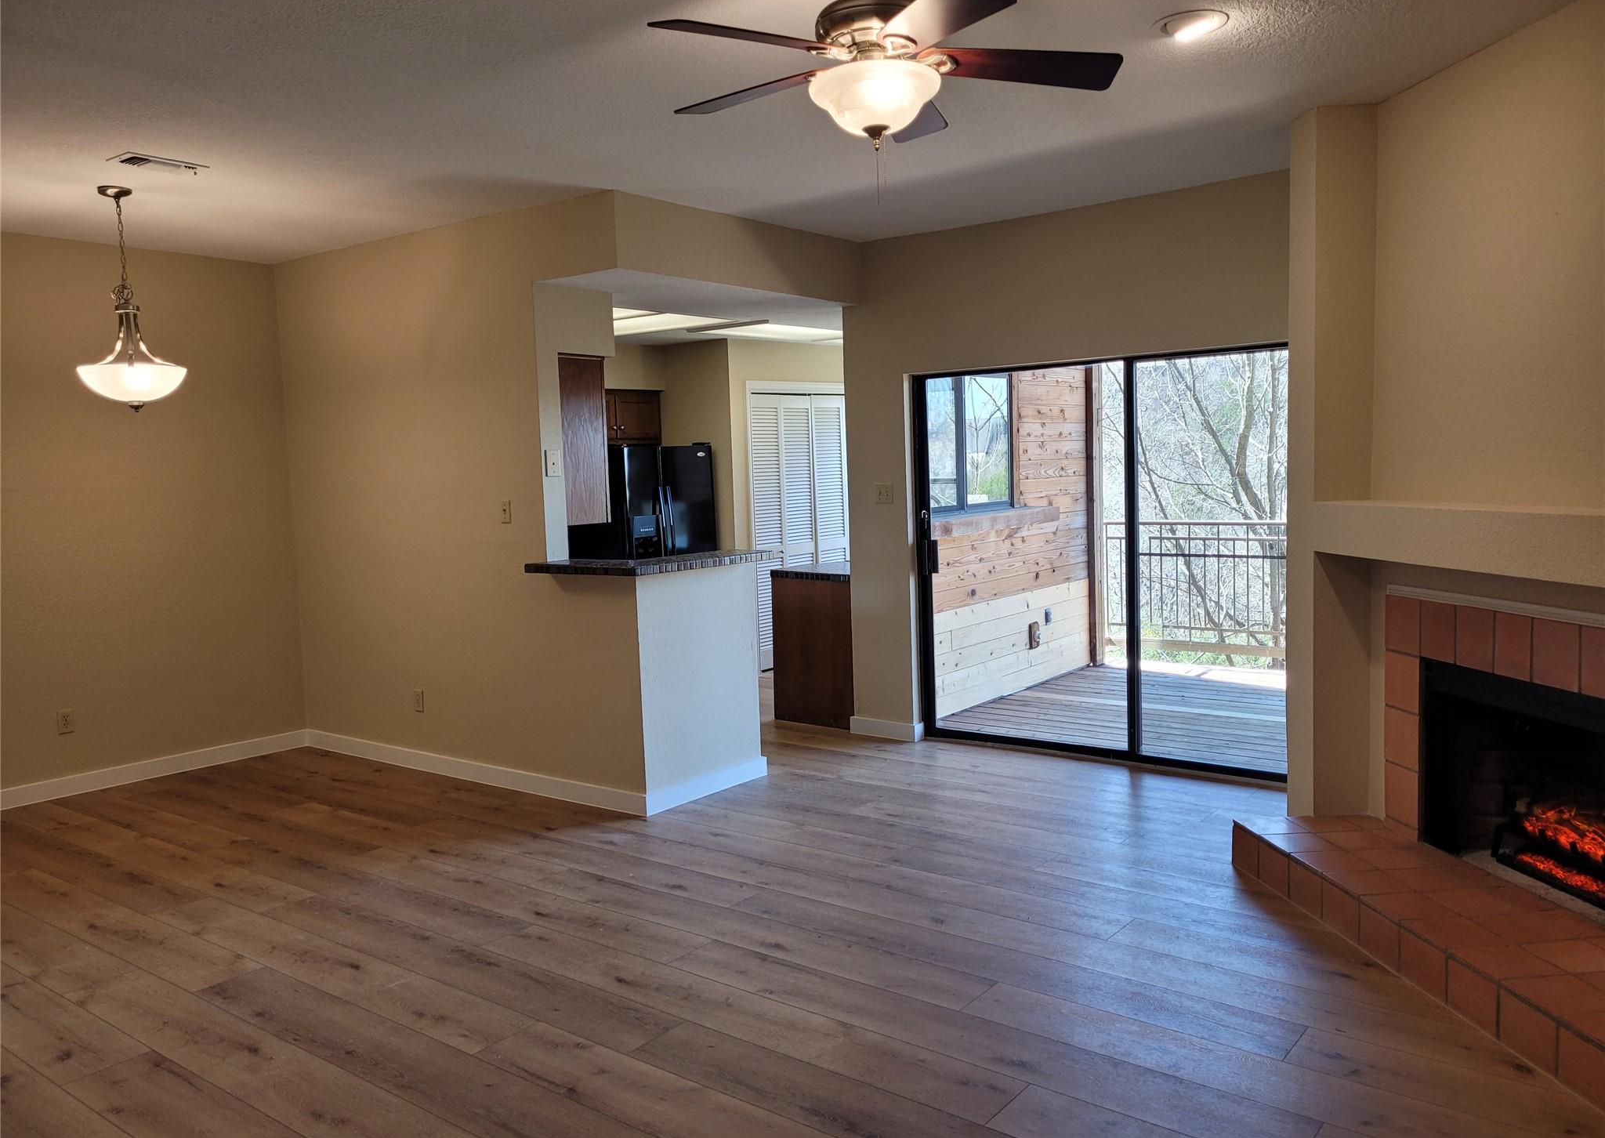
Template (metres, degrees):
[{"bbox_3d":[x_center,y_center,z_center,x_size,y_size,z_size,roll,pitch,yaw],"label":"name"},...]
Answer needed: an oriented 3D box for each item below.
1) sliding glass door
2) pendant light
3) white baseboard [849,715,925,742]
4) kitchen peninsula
[{"bbox_3d":[1.650,-0.030,5.957,2.436,2.005,0.110,2,6,36],"label":"sliding glass door"},{"bbox_3d":[-2.773,-1.097,4.942,0.400,0.898,0.400,2,6,36],"label":"pendant light"},{"bbox_3d":[0.482,0.893,6.792,0.435,0.099,0.105,2,6,36],"label":"white baseboard"},{"bbox_3d":[-0.679,0.504,5.781,0.685,1.121,0.970,2,6,36],"label":"kitchen peninsula"}]

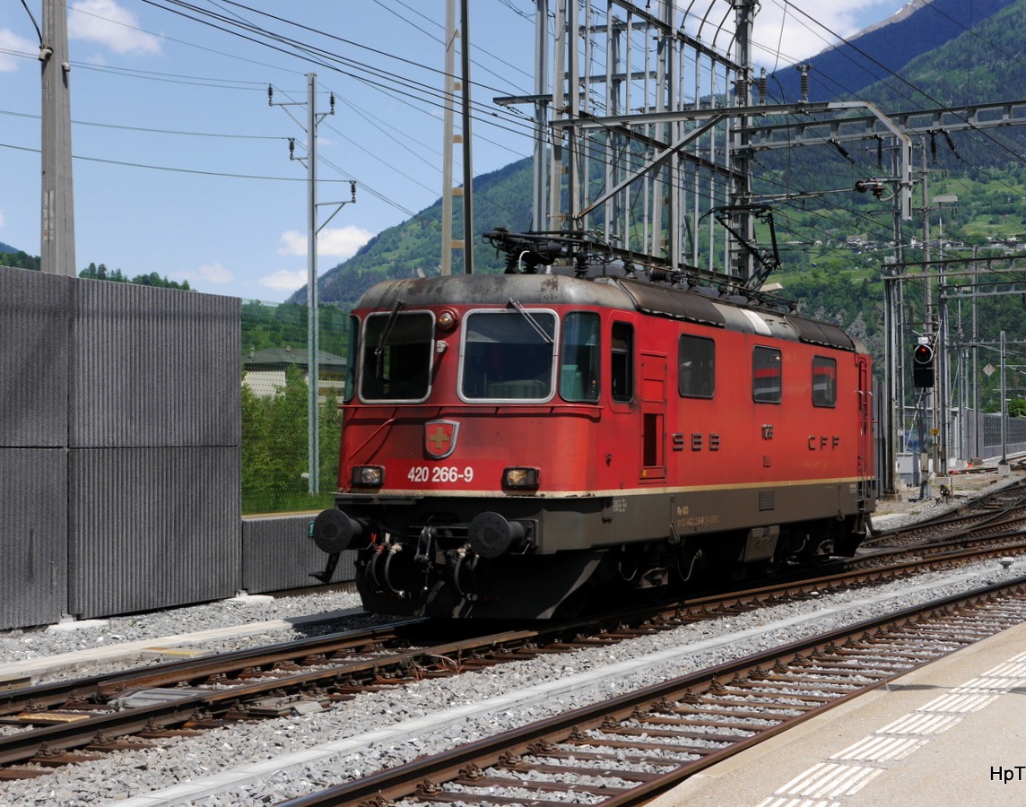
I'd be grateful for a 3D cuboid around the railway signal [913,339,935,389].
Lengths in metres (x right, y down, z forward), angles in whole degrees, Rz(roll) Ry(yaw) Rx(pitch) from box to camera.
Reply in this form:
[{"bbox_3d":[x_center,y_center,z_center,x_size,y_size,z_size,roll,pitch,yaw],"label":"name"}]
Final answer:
[{"bbox_3d":[16.263,-1.573,81.095,0.800,1.880,0.400,-1,-1,18],"label":"railway signal"}]

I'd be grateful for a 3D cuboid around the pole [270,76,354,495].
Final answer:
[{"bbox_3d":[-6.240,-3.660,63.670,2.950,13.070,0.280,-1,-1,23],"label":"pole"}]

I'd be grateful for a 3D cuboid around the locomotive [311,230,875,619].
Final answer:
[{"bbox_3d":[1.982,0.243,27.631,2.970,4.450,15.410,-1,-1,23],"label":"locomotive"}]

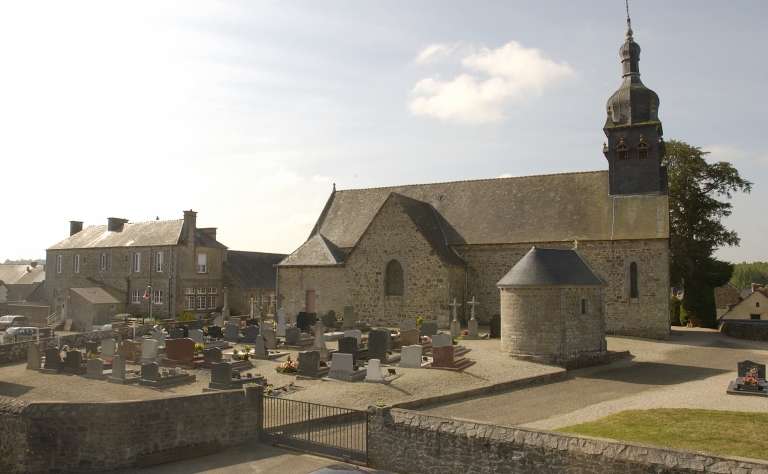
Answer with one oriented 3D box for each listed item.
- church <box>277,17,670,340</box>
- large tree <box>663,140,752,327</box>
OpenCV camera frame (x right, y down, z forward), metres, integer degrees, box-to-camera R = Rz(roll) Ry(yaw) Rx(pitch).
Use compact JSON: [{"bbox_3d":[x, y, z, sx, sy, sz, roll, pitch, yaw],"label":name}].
[{"bbox_3d":[6.816,-4.361,41.280,26.620,22.310,14.470,-2,-4,26],"label":"church"},{"bbox_3d":[24.208,-0.268,40.500,7.800,14.200,7.800,0,-4,0],"label":"large tree"}]

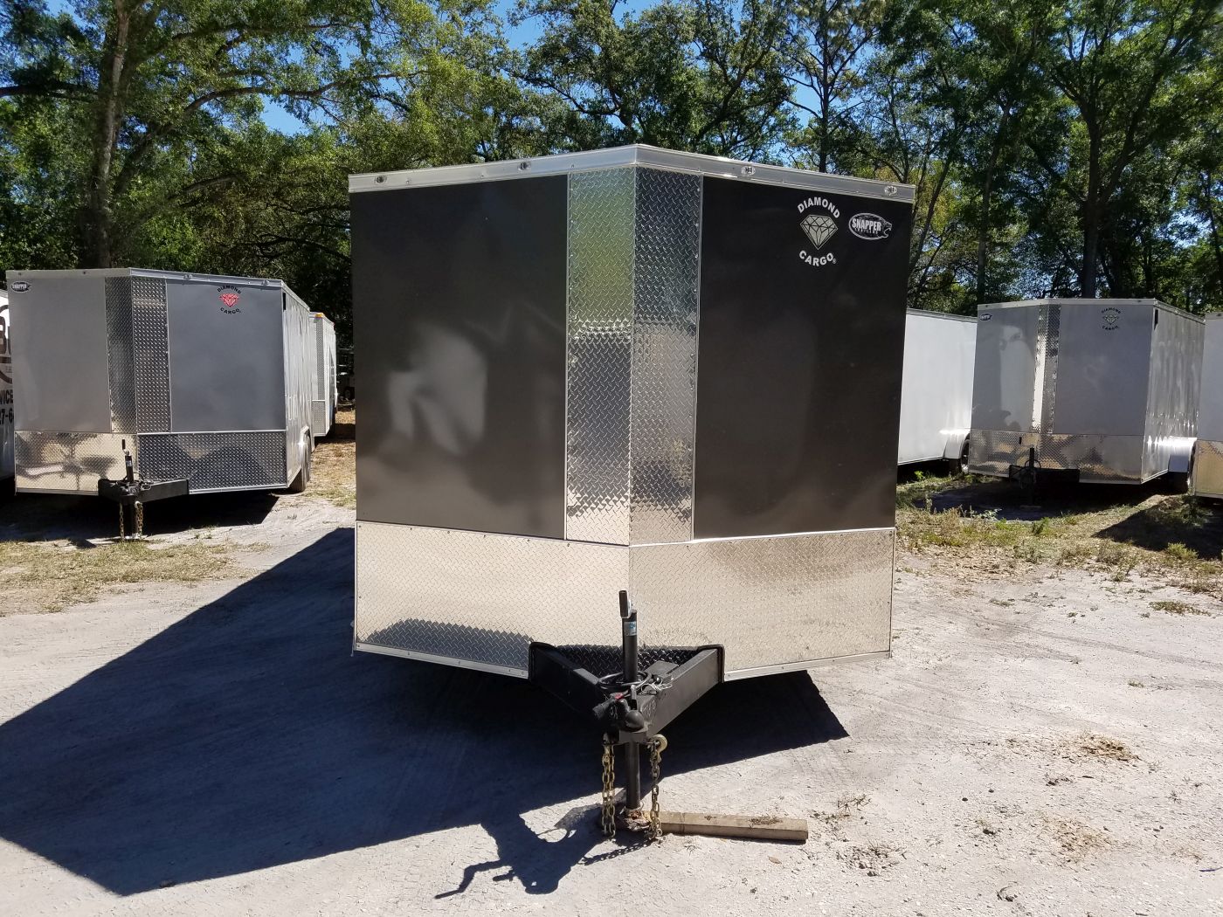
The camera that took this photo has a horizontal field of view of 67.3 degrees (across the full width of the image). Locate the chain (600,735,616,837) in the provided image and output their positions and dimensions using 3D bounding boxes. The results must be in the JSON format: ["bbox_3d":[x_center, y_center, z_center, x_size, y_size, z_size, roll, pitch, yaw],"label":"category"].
[{"bbox_3d":[-0.012,1.133,3.180,0.053,0.362,0.055,1,5,0],"label":"chain"}]

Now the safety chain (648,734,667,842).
[{"bbox_3d":[0.159,1.141,3.180,0.063,0.385,0.060,1,5,0],"label":"safety chain"}]

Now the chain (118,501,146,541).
[{"bbox_3d":[-4.396,0.574,8.420,0.225,0.360,0.085,-1,5,-14],"label":"chain"}]

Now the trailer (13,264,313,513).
[{"bbox_3d":[-5.181,-0.782,11.153,2.590,2.513,6.233,-1,5,-14],"label":"trailer"}]

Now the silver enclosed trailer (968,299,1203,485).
[{"bbox_3d":[7.059,-0.905,13.601,2.320,2.530,5.967,5,7,39],"label":"silver enclosed trailer"}]

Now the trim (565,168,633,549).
[{"bbox_3d":[-0.051,-0.396,3.737,0.306,1.526,0.025,3,6,26],"label":"trim"}]

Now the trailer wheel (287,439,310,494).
[{"bbox_3d":[-4.201,0.098,12.337,0.210,0.690,0.690,-1,5,-14],"label":"trailer wheel"}]

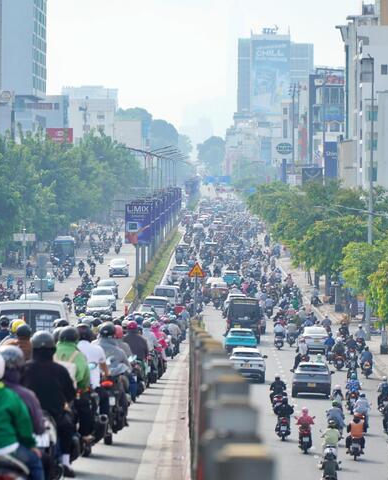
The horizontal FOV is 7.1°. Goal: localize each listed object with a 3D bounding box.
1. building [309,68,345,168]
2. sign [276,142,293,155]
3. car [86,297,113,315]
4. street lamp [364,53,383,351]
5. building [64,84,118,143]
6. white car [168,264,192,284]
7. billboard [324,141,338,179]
[{"bbox_3d":[23.361,-14.917,525.801,7.000,27.220,11.000,0,1,16],"label":"building"},{"bbox_3d":[14.406,-14.488,499.804,2.550,1.910,0.250,0,1,0],"label":"sign"},{"bbox_3d":[-6.485,4.605,216.149,1.780,1.500,4.300,0,1,0],"label":"car"},{"bbox_3d":[10.317,-2.465,181.989,1.000,16.810,0.700,0,1,0],"label":"street lamp"},{"bbox_3d":[-27.672,-24.729,847.664,14.500,33.010,18.000,0,1,0],"label":"building"},{"bbox_3d":[-1.239,3.008,288.131,1.800,1.600,4.400,0,1,0],"label":"white car"},{"bbox_3d":[16.198,-9.366,369.884,1.550,4.240,0.250,0,1,0],"label":"billboard"}]

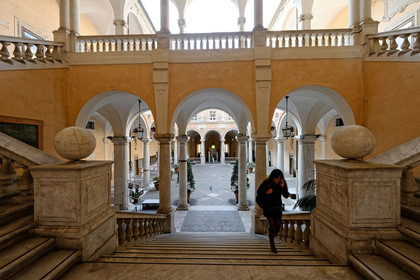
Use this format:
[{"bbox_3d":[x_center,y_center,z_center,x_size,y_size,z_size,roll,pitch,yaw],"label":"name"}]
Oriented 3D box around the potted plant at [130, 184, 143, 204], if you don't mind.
[{"bbox_3d":[-5.771,4.377,12.822,0.900,1.374,0.850,0,0,1],"label":"potted plant"}]

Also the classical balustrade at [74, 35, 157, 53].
[{"bbox_3d":[-3.597,-3.693,6.409,3.160,0.700,0.270,0,-1,1],"label":"classical balustrade"}]

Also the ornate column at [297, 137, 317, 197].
[{"bbox_3d":[6.917,2.352,11.550,1.250,5.269,1.100,0,0,1],"label":"ornate column"}]

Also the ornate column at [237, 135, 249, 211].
[{"bbox_3d":[2.065,1.983,10.198,0.730,4.550,0.730,0,-1,1],"label":"ornate column"}]

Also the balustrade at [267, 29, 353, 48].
[{"bbox_3d":[3.801,-3.738,6.251,3.200,0.700,0.270,0,-1,1],"label":"balustrade"}]

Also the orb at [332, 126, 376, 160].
[{"bbox_3d":[2.200,0.033,2.520,0.525,0.525,0.525,0,-1,1],"label":"orb"}]

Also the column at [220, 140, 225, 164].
[{"bbox_3d":[2.467,2.418,30.510,0.730,4.550,0.730,0,-1,1],"label":"column"}]

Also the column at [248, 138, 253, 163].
[{"bbox_3d":[7.257,2.446,29.044,0.850,5.247,0.850,0,0,1],"label":"column"}]

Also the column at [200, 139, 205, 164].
[{"bbox_3d":[-1.446,2.494,34.231,0.900,5.282,0.900,0,0,1],"label":"column"}]

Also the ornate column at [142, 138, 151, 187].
[{"bbox_3d":[-5.830,2.135,15.186,0.730,4.550,0.730,0,-1,1],"label":"ornate column"}]

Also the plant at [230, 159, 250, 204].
[{"bbox_3d":[2.093,2.801,11.251,1.200,2.970,1.200,0,-1,1],"label":"plant"}]

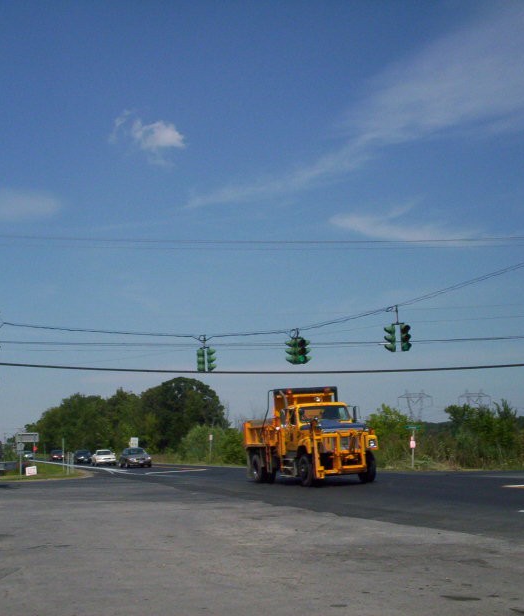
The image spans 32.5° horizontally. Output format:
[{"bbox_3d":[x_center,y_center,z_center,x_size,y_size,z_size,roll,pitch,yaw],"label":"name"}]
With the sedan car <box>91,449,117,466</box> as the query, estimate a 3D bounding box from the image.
[{"bbox_3d":[-13.283,12.636,75.487,1.800,1.420,4.800,2,-9,-18],"label":"sedan car"}]

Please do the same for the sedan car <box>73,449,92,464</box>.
[{"bbox_3d":[-17.905,14.929,89.815,1.770,1.450,4.600,2,-9,-17],"label":"sedan car"}]

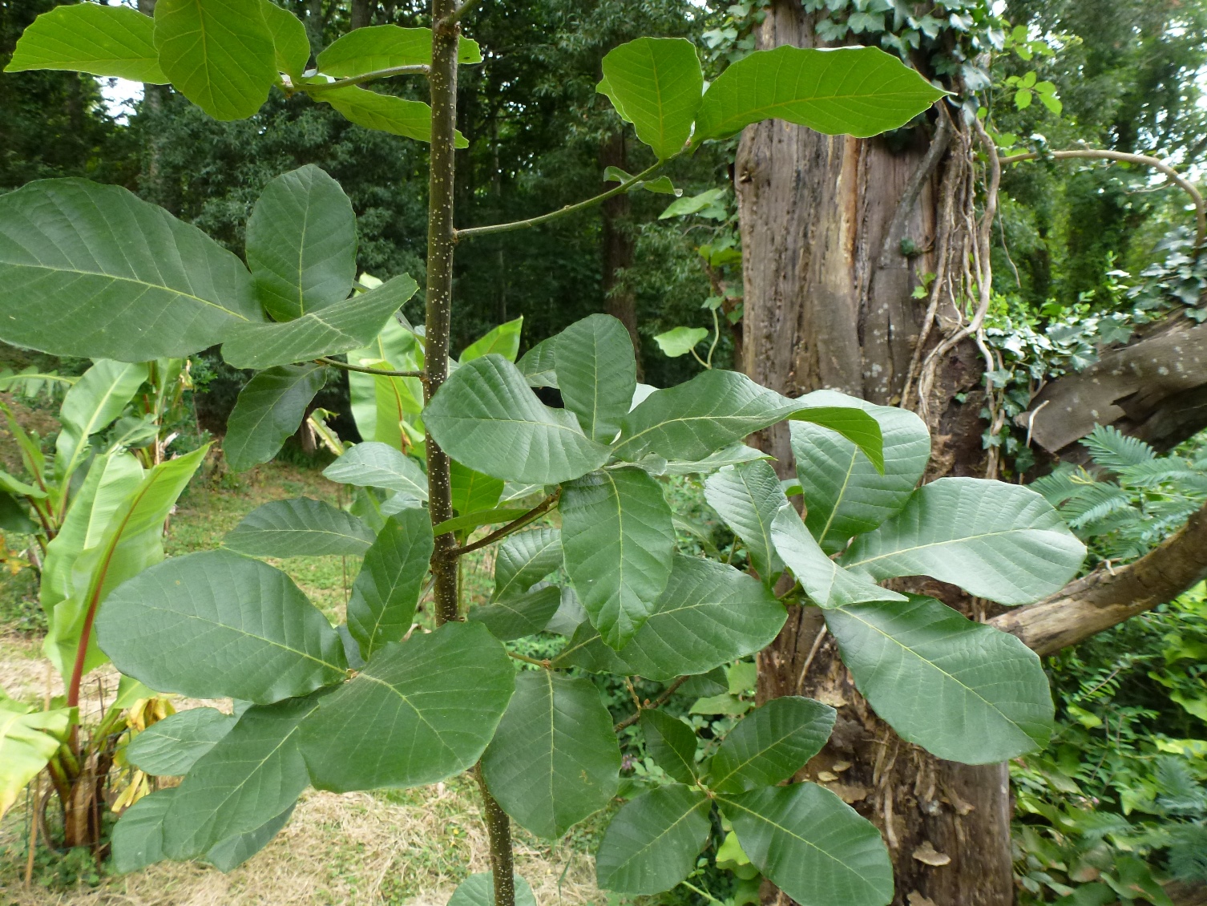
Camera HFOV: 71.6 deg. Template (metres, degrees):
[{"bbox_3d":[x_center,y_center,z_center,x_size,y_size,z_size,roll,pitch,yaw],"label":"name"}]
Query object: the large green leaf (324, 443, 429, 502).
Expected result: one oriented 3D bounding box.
[{"bbox_3d":[-0.279,0.025,1.057,0.140,0.040,0.101,18,33,-12],"label":"large green leaf"}]

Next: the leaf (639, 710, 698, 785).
[{"bbox_3d":[0.065,0.276,0.792,0.058,0.017,0.082,-9,49,-49],"label":"leaf"}]

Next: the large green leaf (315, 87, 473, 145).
[{"bbox_3d":[-0.185,-0.299,0.745,0.153,0.022,0.078,10,-3,-29],"label":"large green leaf"}]

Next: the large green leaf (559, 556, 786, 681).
[{"bbox_3d":[0.067,0.178,0.883,0.244,0.117,0.050,-12,-24,2],"label":"large green leaf"}]

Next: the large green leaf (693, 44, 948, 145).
[{"bbox_3d":[0.207,-0.341,0.798,0.241,0.085,0.050,-4,36,0],"label":"large green leaf"}]

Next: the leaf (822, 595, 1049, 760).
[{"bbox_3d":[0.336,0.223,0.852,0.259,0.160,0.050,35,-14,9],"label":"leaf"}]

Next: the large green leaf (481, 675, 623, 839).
[{"bbox_3d":[-0.042,0.240,0.677,0.112,0.131,0.028,-13,-31,13],"label":"large green leaf"}]

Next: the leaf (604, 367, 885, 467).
[{"bbox_3d":[0.120,-0.027,0.690,0.250,0.060,0.090,-2,52,-21],"label":"leaf"}]

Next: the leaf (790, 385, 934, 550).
[{"bbox_3d":[0.283,0.017,0.941,0.142,0.229,0.055,20,-30,13],"label":"leaf"}]

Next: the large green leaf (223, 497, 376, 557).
[{"bbox_3d":[-0.344,0.090,0.971,0.177,0.045,0.095,4,41,-6],"label":"large green leaf"}]

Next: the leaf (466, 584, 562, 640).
[{"bbox_3d":[-0.074,0.152,0.772,0.095,0.028,0.113,-12,11,-36],"label":"leaf"}]

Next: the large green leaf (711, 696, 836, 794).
[{"bbox_3d":[0.193,0.336,0.961,0.177,0.087,0.040,-27,-26,-13],"label":"large green leaf"}]

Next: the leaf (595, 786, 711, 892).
[{"bbox_3d":[0.043,0.338,0.742,0.132,0.022,0.092,-26,21,-30],"label":"leaf"}]

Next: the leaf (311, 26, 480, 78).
[{"bbox_3d":[-0.183,-0.362,0.759,0.172,0.022,0.085,-23,3,-30],"label":"leaf"}]

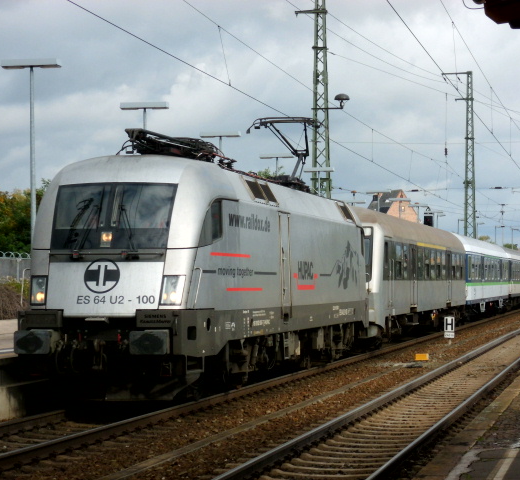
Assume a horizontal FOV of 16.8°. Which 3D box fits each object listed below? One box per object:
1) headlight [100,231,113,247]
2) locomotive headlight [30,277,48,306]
[{"bbox_3d":[-2.300,-0.025,26.251,0.170,0.240,0.130,-1,-1,12],"label":"headlight"},{"bbox_3d":[-3.316,0.765,26.405,0.265,0.450,0.160,-1,-2,20],"label":"locomotive headlight"}]

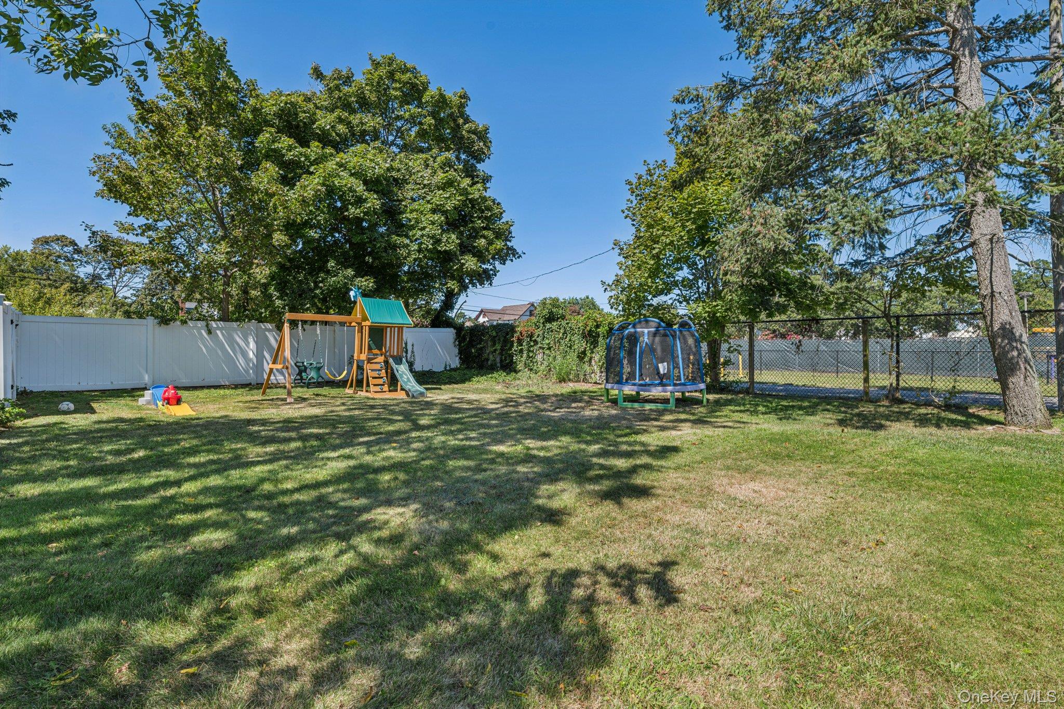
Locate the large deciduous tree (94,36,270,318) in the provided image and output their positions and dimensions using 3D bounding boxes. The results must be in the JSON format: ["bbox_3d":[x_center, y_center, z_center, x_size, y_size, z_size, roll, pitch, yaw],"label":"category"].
[{"bbox_3d":[-10.900,-4.500,16.500,5.600,11.000,5.500,0,0,0],"label":"large deciduous tree"}]

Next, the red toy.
[{"bbox_3d":[-6.620,0.770,9.800,0.320,0.390,0.520,0,0,-41],"label":"red toy"}]

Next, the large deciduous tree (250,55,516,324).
[{"bbox_3d":[-5.550,-5.100,19.800,9.800,12.100,9.500,0,0,0],"label":"large deciduous tree"}]

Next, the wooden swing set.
[{"bbox_3d":[-4.380,-0.220,12.950,2.900,2.500,3.400,0,0,44],"label":"wooden swing set"}]

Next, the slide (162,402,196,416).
[{"bbox_3d":[-6.270,0.955,9.470,0.400,0.180,0.850,0,0,-43],"label":"slide"}]

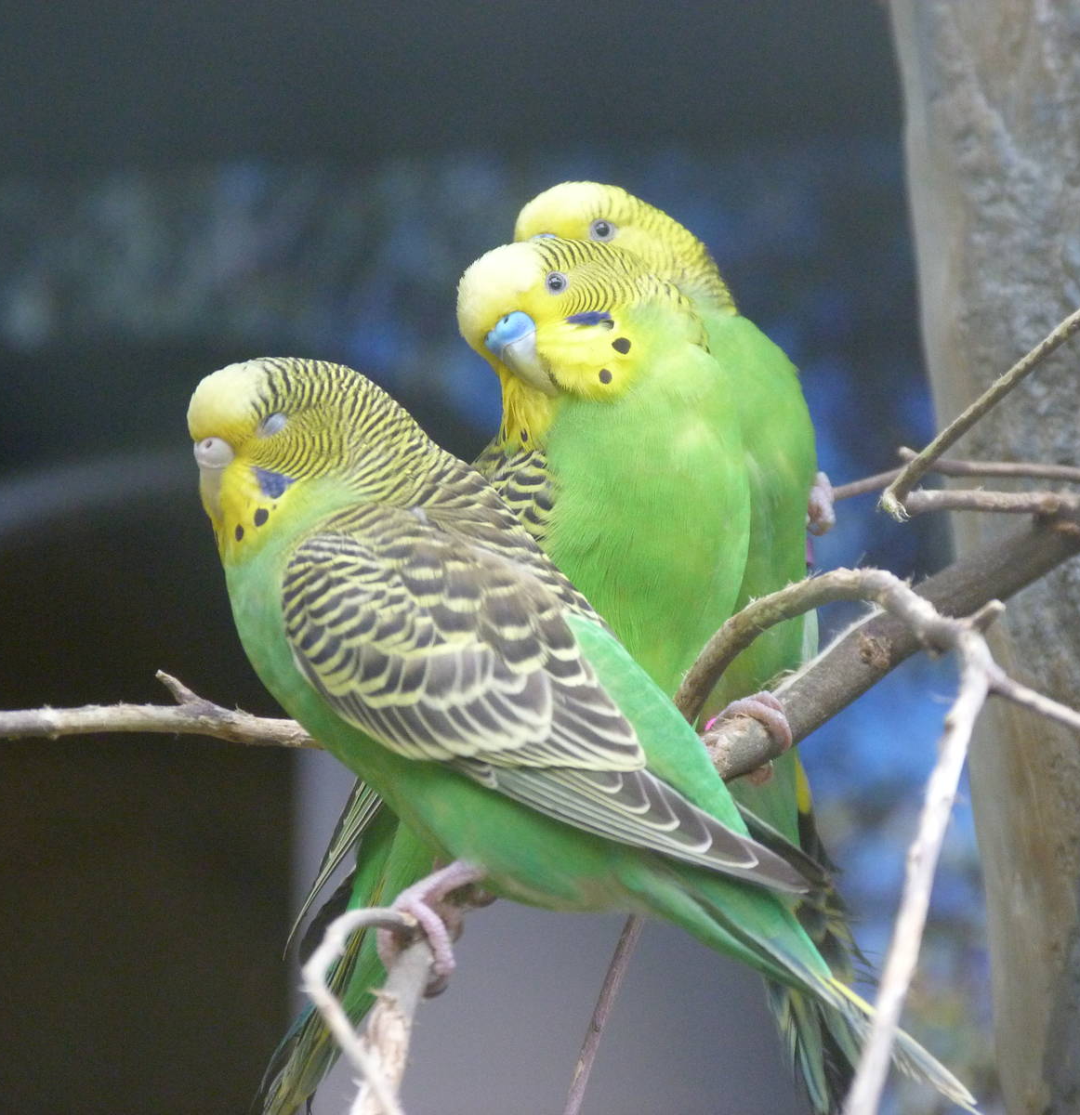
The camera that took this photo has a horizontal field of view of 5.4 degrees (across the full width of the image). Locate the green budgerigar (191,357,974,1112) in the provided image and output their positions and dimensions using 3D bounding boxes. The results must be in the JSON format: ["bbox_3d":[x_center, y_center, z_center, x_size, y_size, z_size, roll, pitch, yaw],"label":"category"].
[{"bbox_3d":[0.007,0.030,1.950,0.137,0.130,0.055,0,0,15],"label":"green budgerigar"}]

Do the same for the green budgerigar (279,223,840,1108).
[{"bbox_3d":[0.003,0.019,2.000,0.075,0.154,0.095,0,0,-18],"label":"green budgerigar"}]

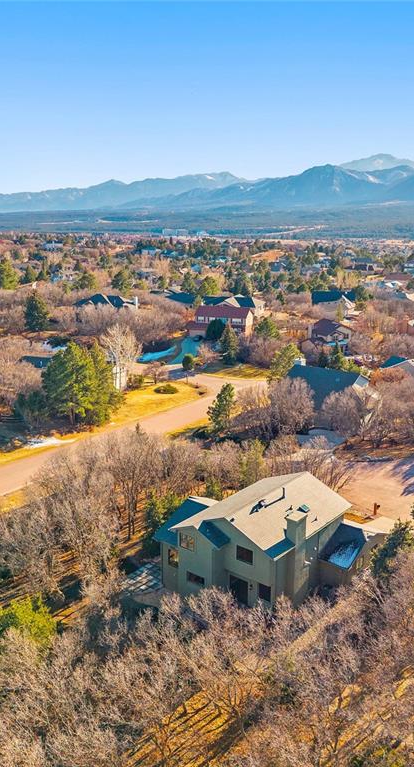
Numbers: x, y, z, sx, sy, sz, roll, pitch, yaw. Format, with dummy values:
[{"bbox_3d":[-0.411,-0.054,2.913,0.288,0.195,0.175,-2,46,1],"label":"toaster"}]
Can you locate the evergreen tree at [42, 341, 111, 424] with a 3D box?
[{"bbox_3d":[-19.594,0.045,104.300,9.980,12.170,9.980,0,14,0],"label":"evergreen tree"}]

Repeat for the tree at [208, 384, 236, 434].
[{"bbox_3d":[2.150,3.720,104.220,4.000,7.400,4.000,0,14,1],"label":"tree"}]

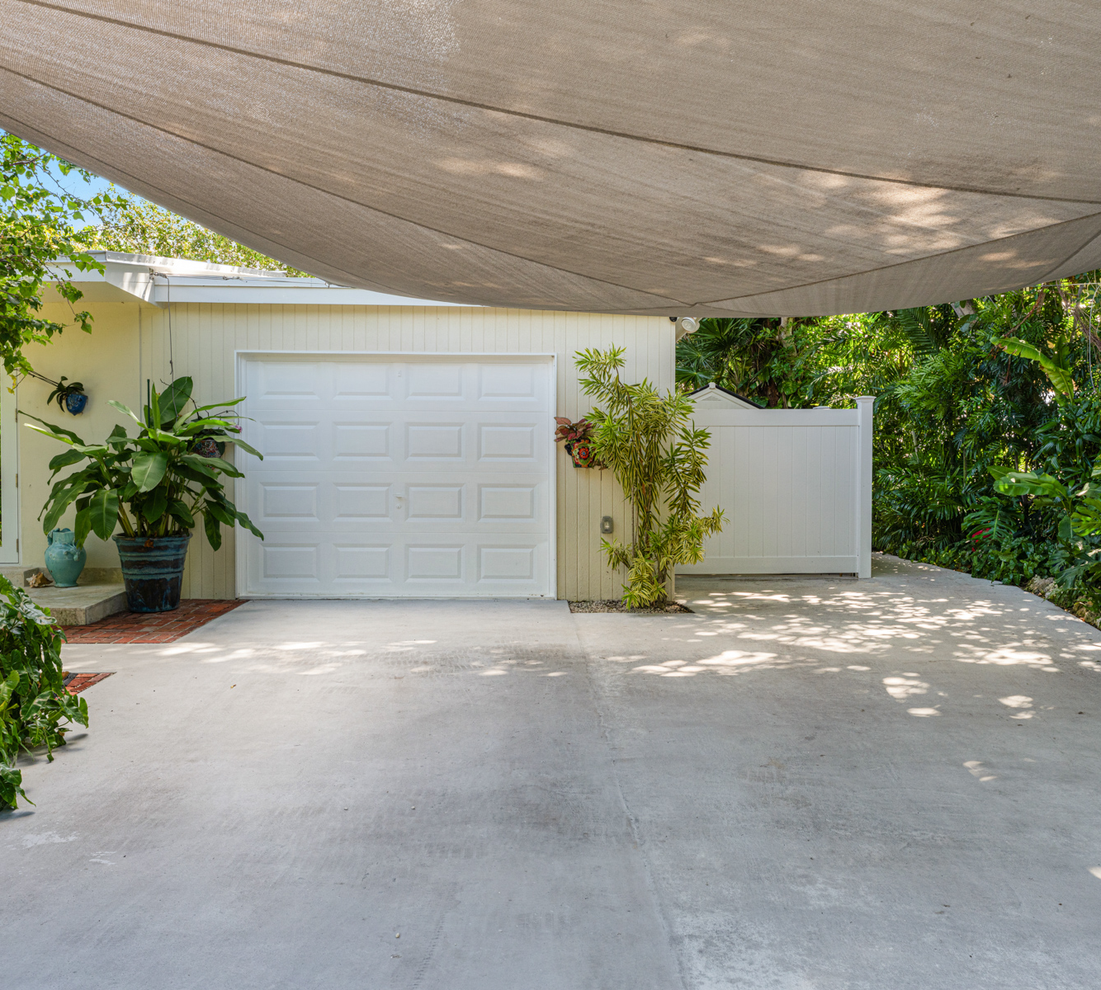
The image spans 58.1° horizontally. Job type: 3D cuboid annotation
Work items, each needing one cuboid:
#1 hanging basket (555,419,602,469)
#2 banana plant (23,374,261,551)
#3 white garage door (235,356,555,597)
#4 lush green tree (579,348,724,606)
[{"bbox_3d":[0.240,-0.445,8.520,0.420,0.430,0.280,0,1,-1],"label":"hanging basket"},{"bbox_3d":[-3.210,-0.261,7.950,1.800,1.360,1.500,0,1,-1],"label":"banana plant"},{"bbox_3d":[-1.361,-0.163,8.670,2.760,2.120,0.100,0,1,-1],"label":"white garage door"},{"bbox_3d":[0.822,-0.141,8.300,1.180,2.100,0.900,0,1,-1],"label":"lush green tree"}]

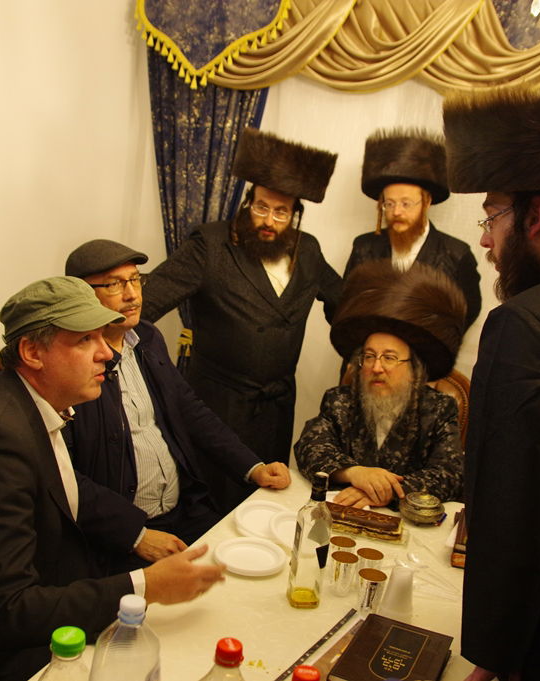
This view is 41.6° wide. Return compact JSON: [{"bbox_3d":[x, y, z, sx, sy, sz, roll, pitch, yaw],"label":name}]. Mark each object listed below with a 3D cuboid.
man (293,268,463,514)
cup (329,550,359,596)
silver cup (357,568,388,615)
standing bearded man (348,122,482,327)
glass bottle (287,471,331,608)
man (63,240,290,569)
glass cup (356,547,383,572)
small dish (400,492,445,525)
[{"bbox_3d":[0.362,0.478,2.245,0.570,1.418,0.720,11,12,21],"label":"man"},{"bbox_3d":[0.159,0.508,1.545,0.056,0.077,0.056,7,11,0],"label":"cup"},{"bbox_3d":[0.211,0.527,1.488,0.056,0.076,0.056,7,11,0],"label":"silver cup"},{"bbox_3d":[0.465,0.172,2.684,0.520,1.872,0.370,10,11,14],"label":"standing bearded man"},{"bbox_3d":[0.089,0.409,1.469,0.071,0.283,0.068,6,11,-4],"label":"glass bottle"},{"bbox_3d":[-0.409,0.426,2.092,0.740,1.393,0.600,13,13,30],"label":"man"},{"bbox_3d":[0.217,0.510,1.577,0.056,0.077,0.056,7,11,0],"label":"glass cup"},{"bbox_3d":[0.423,0.467,1.972,0.123,0.061,0.123,7,11,0],"label":"small dish"}]

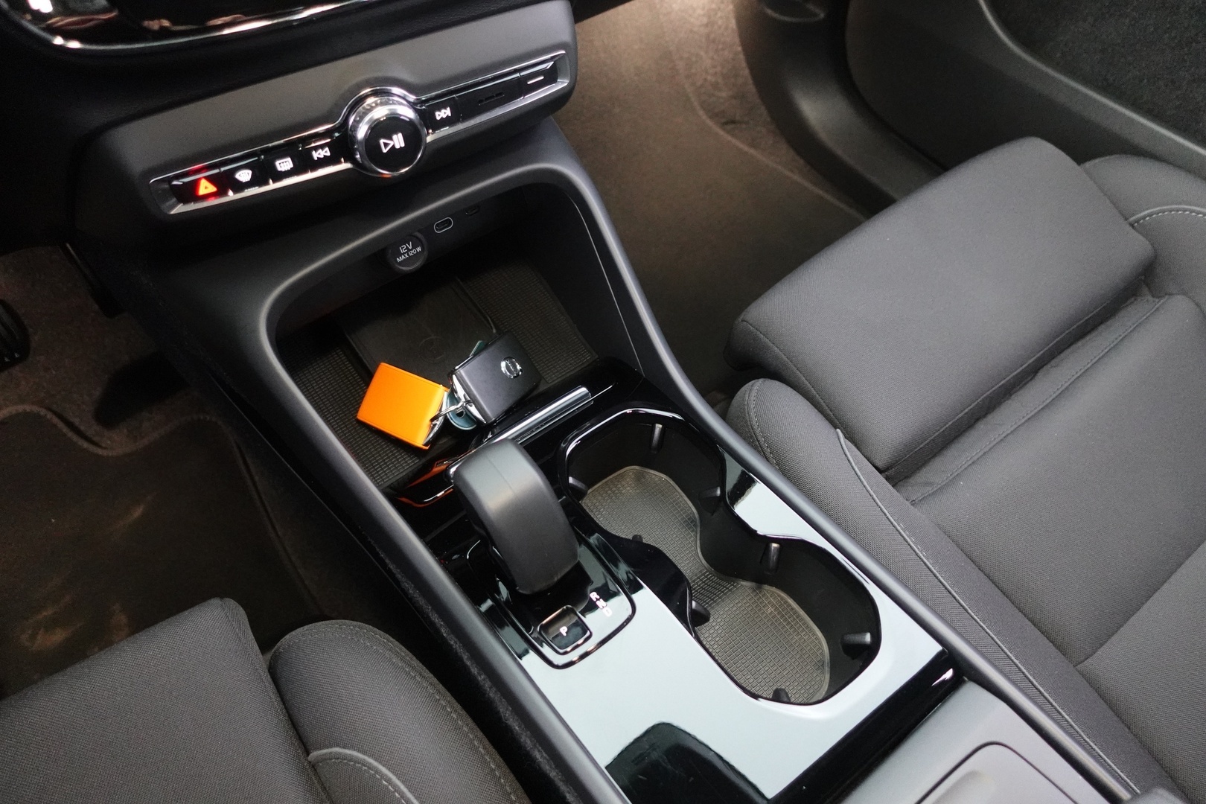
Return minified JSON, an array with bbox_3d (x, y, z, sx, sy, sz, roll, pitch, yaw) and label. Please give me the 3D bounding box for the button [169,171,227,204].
[{"bbox_3d":[-0.192,-0.102,0.381,0.024,0.013,0.008,-31,52,-27],"label":"button"}]

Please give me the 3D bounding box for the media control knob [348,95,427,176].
[{"bbox_3d":[-0.114,-0.141,0.423,0.038,0.038,0.015,-31,52,-27],"label":"media control knob"}]

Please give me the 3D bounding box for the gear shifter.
[{"bbox_3d":[-0.041,0.061,0.383,0.036,0.069,0.066,-31,62,-27],"label":"gear shifter"}]

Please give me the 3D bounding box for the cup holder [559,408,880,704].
[{"bbox_3d":[0.056,0.092,0.458,0.095,0.063,0.196,-31,62,-27],"label":"cup holder"}]

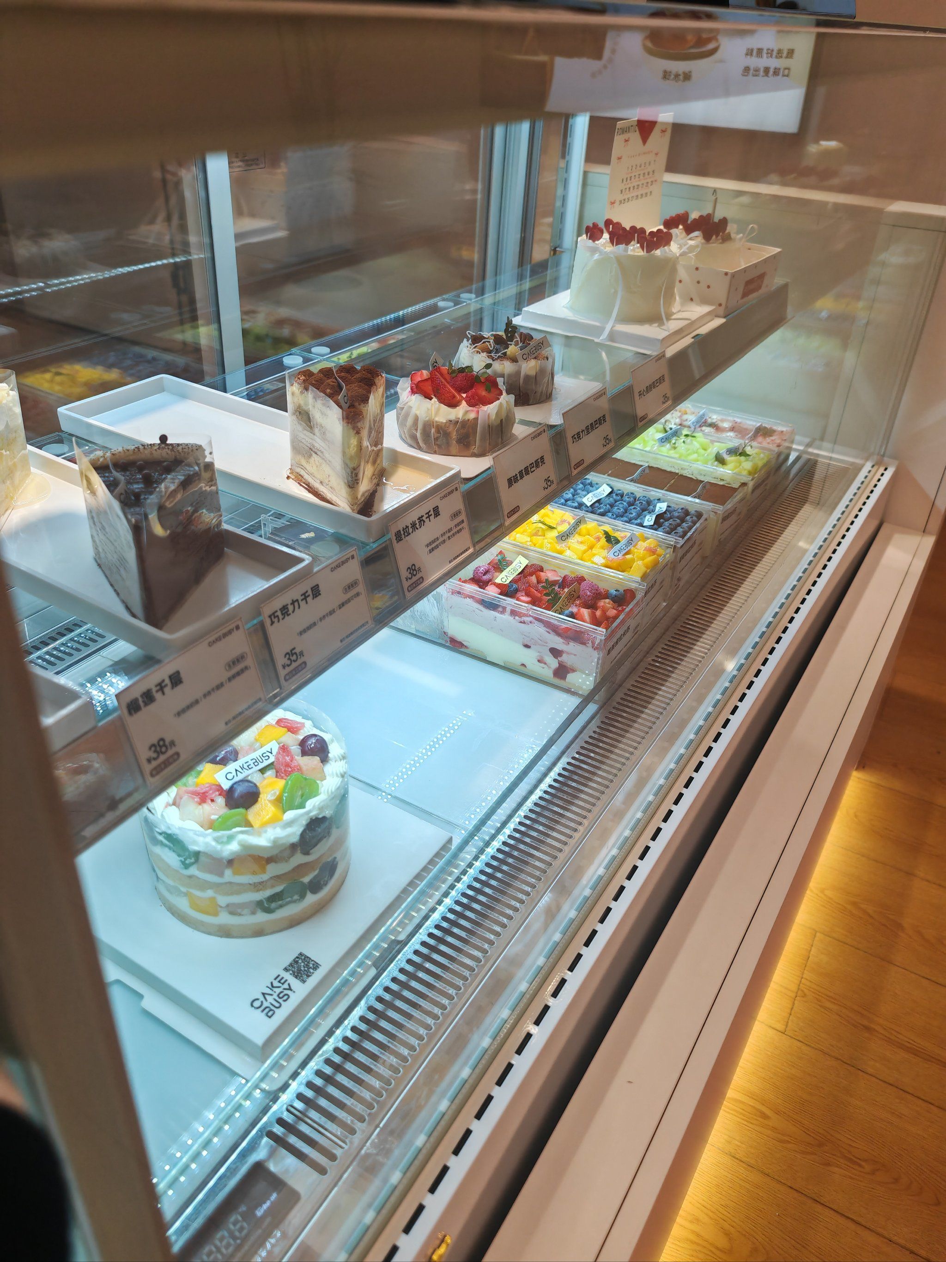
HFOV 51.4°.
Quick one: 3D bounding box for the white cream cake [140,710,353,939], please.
[{"bbox_3d":[-0.170,0.143,0.756,0.153,0.096,0.153,3,32,-2],"label":"white cream cake"}]

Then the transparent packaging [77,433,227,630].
[{"bbox_3d":[-0.208,-0.067,0.638,0.092,0.088,0.107,-6,34,-14],"label":"transparent packaging"}]

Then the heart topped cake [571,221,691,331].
[{"bbox_3d":[0.199,-0.475,1.282,0.132,0.110,0.132,20,36,24],"label":"heart topped cake"}]

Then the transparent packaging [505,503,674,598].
[{"bbox_3d":[0.139,-0.071,1.175,0.178,0.076,0.115,20,36,24],"label":"transparent packaging"}]

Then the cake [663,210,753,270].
[{"bbox_3d":[0.331,-0.551,1.435,0.126,0.108,0.126,20,36,24],"label":"cake"}]

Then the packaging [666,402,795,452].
[{"bbox_3d":[0.383,-0.281,1.529,0.178,0.076,0.115,20,36,24],"label":"packaging"}]

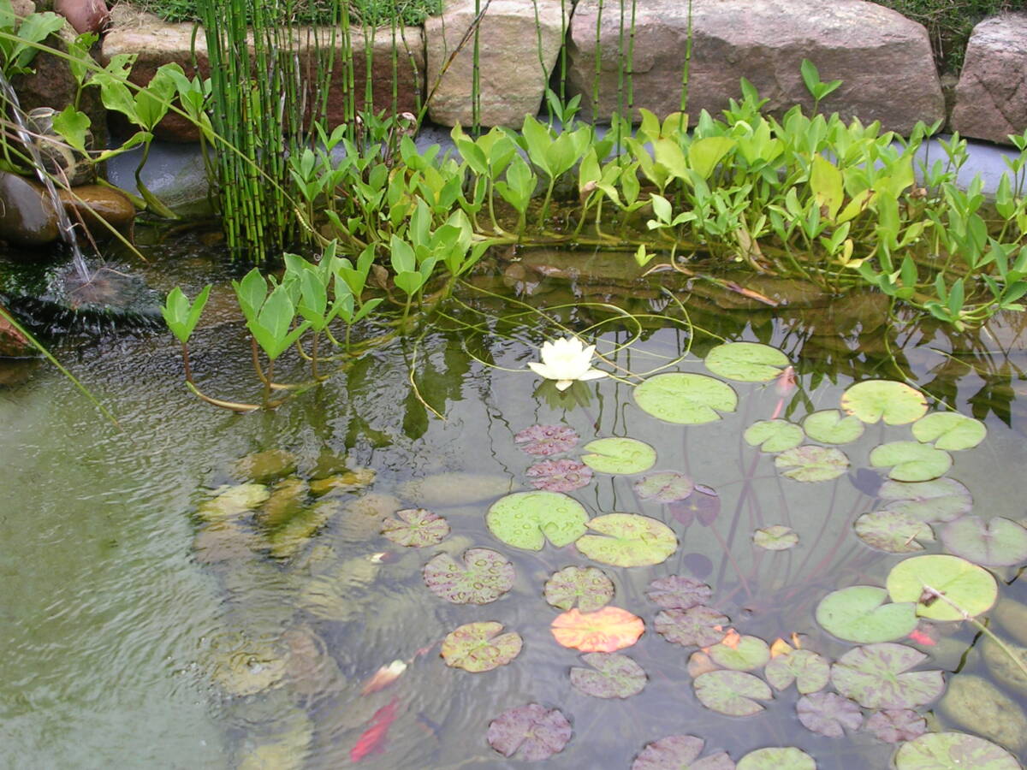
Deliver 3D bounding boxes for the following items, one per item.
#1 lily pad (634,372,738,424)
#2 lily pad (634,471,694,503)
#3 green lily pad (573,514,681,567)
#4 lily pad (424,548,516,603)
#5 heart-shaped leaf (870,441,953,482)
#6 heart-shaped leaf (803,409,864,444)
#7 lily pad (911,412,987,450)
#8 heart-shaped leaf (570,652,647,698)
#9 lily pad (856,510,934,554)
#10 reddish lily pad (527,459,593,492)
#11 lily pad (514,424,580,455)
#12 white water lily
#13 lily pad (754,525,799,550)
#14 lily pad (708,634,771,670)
[{"bbox_3d":[0.251,0.018,2.896,0.161,0.012,0.149,0,29,0],"label":"lily pad"},{"bbox_3d":[0.203,0.138,2.685,0.074,0.010,0.084,23,37,35],"label":"lily pad"},{"bbox_3d":[0.146,0.200,2.568,0.129,0.012,0.128,0,29,0],"label":"green lily pad"},{"bbox_3d":[-0.051,0.227,2.375,0.109,0.014,0.116,0,30,0],"label":"lily pad"},{"bbox_3d":[0.548,0.105,2.739,0.119,0.012,0.100,-20,35,-31],"label":"heart-shaped leaf"},{"bbox_3d":[0.455,0.059,2.824,0.084,0.010,0.092,0,30,0],"label":"heart-shaped leaf"},{"bbox_3d":[0.616,0.066,2.812,0.099,0.010,0.106,0,30,0],"label":"lily pad"},{"bbox_3d":[0.110,0.341,2.329,0.091,0.010,0.084,19,35,29],"label":"heart-shaped leaf"},{"bbox_3d":[0.472,0.179,2.459,0.099,0.014,0.089,22,37,34],"label":"lily pad"},{"bbox_3d":[0.062,0.123,2.708,0.091,0.012,0.085,0,29,0],"label":"reddish lily pad"},{"bbox_3d":[0.048,0.077,2.792,0.093,0.010,0.081,-8,31,-13],"label":"lily pad"},{"bbox_3d":[0.075,-0.039,2.789,0.113,0.056,0.109,0,30,0],"label":"white water lily"},{"bbox_3d":[0.340,0.198,2.573,0.060,0.012,0.054,-17,33,-28],"label":"lily pad"},{"bbox_3d":[0.266,0.317,2.357,0.077,0.012,0.075,3,29,5],"label":"lily pad"}]

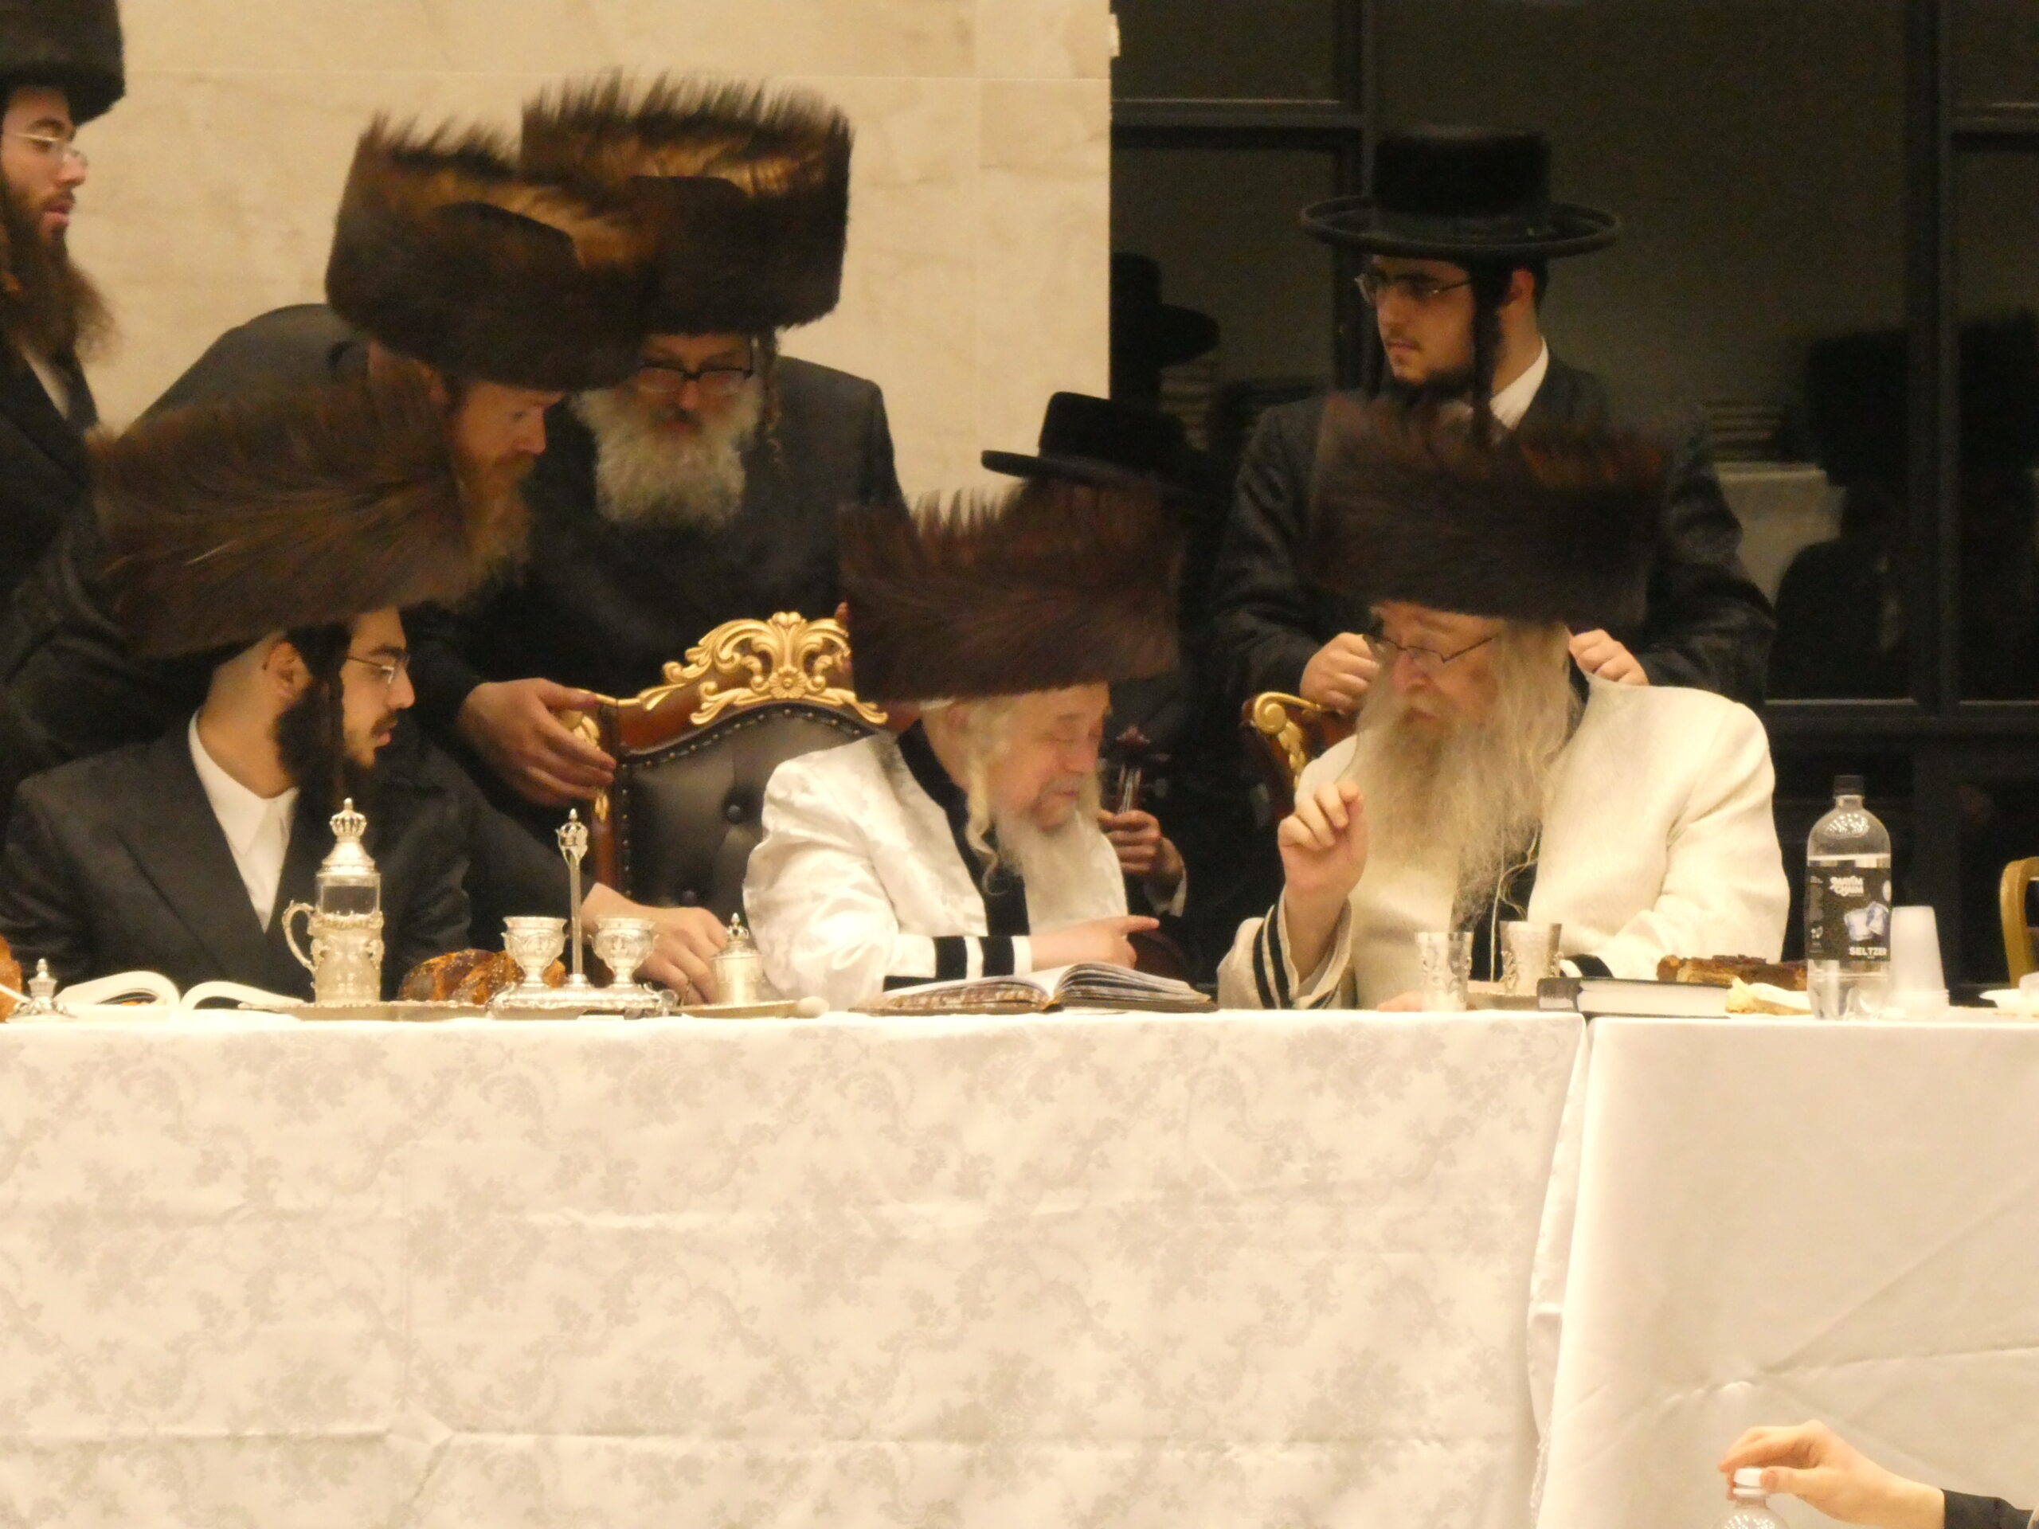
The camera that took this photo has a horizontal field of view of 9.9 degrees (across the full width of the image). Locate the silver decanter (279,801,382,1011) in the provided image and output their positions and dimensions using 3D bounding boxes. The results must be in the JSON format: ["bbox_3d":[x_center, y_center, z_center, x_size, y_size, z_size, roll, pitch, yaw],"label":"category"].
[{"bbox_3d":[-0.713,0.144,12.220,0.106,0.213,0.078,0,0,0],"label":"silver decanter"}]

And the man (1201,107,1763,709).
[{"bbox_3d":[0.529,0.152,13.200,0.620,1.737,0.420,0,0,7],"label":"man"}]

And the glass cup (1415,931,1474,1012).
[{"bbox_3d":[0.440,0.215,12.220,0.060,0.084,0.060,0,0,0],"label":"glass cup"}]

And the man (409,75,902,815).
[{"bbox_3d":[-0.409,0.122,13.250,0.580,1.797,0.460,0,0,0],"label":"man"}]

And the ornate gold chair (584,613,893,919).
[{"bbox_3d":[-0.257,0.426,12.800,0.580,1.188,0.640,0,0,-2],"label":"ornate gold chair"}]

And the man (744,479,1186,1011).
[{"bbox_3d":[-0.059,0.357,12.620,0.540,1.326,0.660,0,0,-38],"label":"man"}]

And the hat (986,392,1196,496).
[{"bbox_3d":[0.103,-0.351,13.200,0.310,0.120,0.350,10,2,6],"label":"hat"}]

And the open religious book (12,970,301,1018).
[{"bbox_3d":[-0.902,0.240,12.300,0.310,0.048,0.220,0,0,0],"label":"open religious book"}]

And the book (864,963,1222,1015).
[{"bbox_3d":[0.022,0.235,12.350,0.367,0.050,0.250,0,0,0],"label":"book"}]

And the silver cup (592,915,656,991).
[{"bbox_3d":[-0.407,0.195,12.150,0.067,0.076,0.067,0,0,0],"label":"silver cup"}]

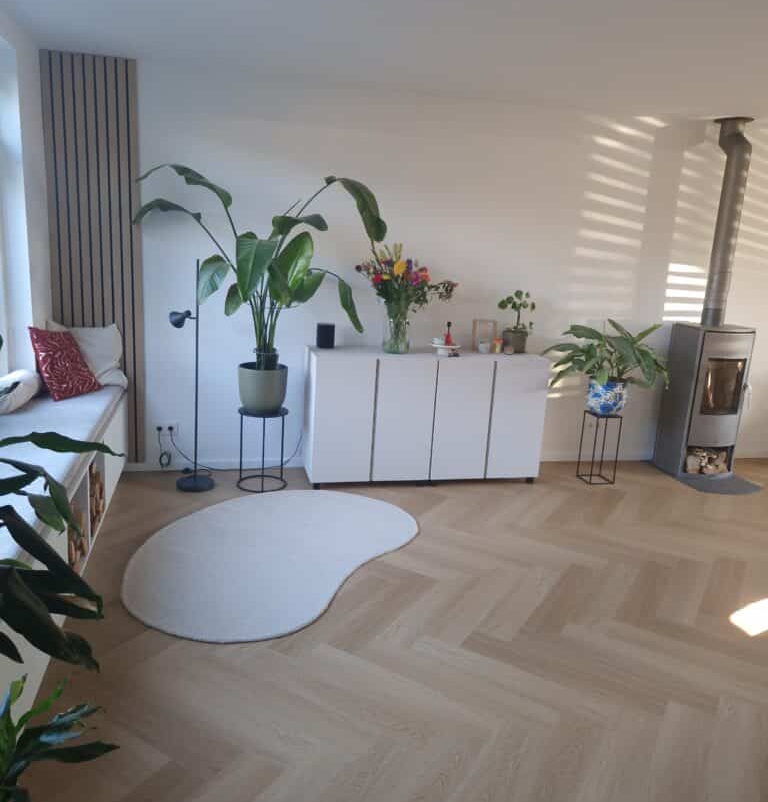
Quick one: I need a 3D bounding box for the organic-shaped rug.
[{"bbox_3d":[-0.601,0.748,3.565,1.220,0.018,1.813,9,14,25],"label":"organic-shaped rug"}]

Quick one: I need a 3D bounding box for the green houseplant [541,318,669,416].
[{"bbox_3d":[1.541,-0.219,4.733,0.800,0.663,0.720,0,13,-14],"label":"green houseplant"}]

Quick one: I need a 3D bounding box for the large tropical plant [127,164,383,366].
[{"bbox_3d":[-0.718,-0.750,4.064,1.470,1.150,0.900,0,13,-14],"label":"large tropical plant"}]

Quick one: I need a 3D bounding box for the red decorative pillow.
[{"bbox_3d":[-1.898,-0.238,4.059,0.140,0.440,0.440,-16,9,13],"label":"red decorative pillow"}]

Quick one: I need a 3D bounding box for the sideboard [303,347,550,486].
[{"bbox_3d":[0.291,0.117,4.641,1.600,0.882,0.320,0,13,-14],"label":"sideboard"}]

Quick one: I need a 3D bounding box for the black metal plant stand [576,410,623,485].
[{"bbox_3d":[1.550,0.335,4.888,0.195,0.490,0.195,0,13,-14],"label":"black metal plant stand"}]

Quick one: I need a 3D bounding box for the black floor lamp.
[{"bbox_3d":[-1.186,-0.148,4.205,0.275,1.423,0.236,0,13,-14],"label":"black floor lamp"}]

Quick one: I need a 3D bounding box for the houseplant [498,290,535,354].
[{"bbox_3d":[0.918,-0.542,4.734,0.210,0.432,0.200,0,13,-14],"label":"houseplant"}]

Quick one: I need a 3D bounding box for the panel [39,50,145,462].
[{"bbox_3d":[-1.777,-0.799,4.208,0.520,2.465,0.025,0,13,-14],"label":"panel"}]

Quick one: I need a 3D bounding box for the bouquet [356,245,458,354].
[{"bbox_3d":[0.148,-0.657,4.451,0.640,0.693,0.500,0,13,-14],"label":"bouquet"}]

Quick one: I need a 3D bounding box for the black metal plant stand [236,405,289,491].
[{"bbox_3d":[-0.783,0.309,4.409,0.320,0.488,0.320,0,13,-14],"label":"black metal plant stand"}]

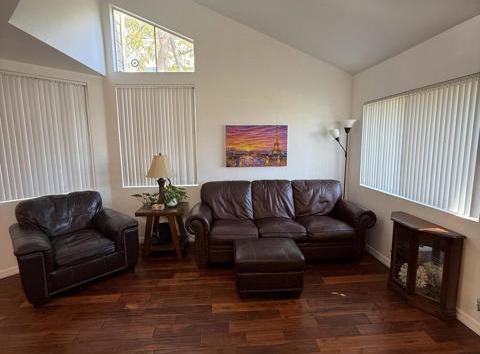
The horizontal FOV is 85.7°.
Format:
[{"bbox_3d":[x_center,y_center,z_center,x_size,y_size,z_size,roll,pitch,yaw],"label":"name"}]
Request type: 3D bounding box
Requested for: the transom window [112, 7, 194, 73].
[{"bbox_3d":[-1.194,-1.869,3.580,1.100,0.860,0.090,-1,8,-4],"label":"transom window"}]

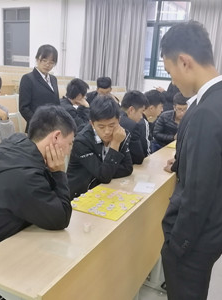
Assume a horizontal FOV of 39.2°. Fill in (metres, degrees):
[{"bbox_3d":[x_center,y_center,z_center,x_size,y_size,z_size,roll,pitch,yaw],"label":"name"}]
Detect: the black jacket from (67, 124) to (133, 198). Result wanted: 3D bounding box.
[{"bbox_3d":[-0.087,0.110,2.007,0.460,0.560,0.440,-5,16,-31],"label":"black jacket"}]

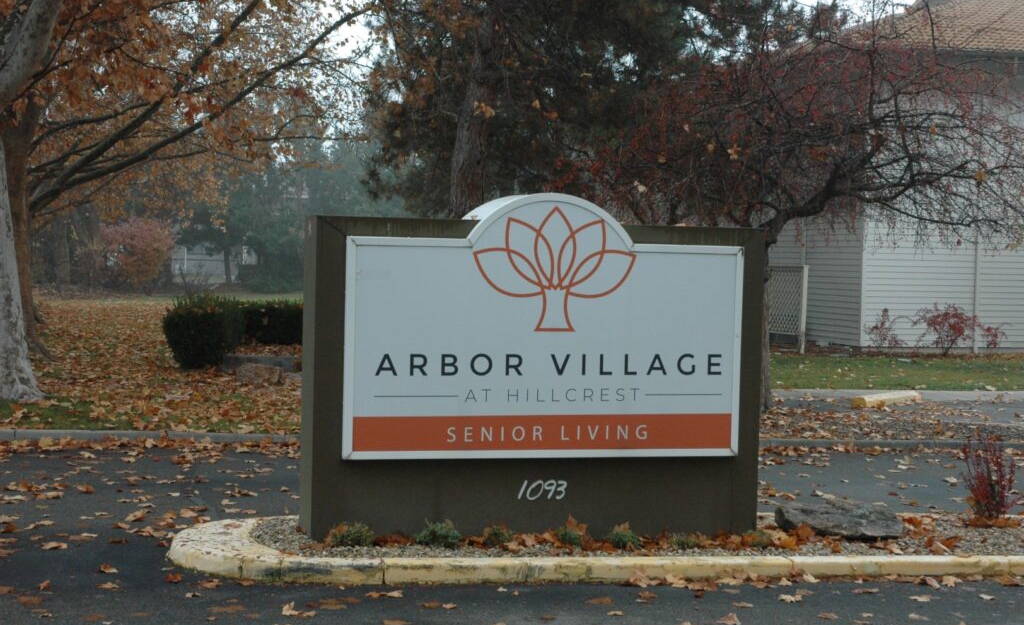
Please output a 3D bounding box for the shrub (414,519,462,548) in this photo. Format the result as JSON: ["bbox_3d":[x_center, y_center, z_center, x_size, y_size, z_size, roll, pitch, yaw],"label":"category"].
[{"bbox_3d":[-0.368,1.102,8.540,0.240,0.150,0.210,1,2,0],"label":"shrub"}]

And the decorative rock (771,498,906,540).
[{"bbox_3d":[1.786,1.118,9.300,0.650,0.170,0.400,2,2,14],"label":"decorative rock"}]

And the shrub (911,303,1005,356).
[{"bbox_3d":[7.628,0.273,29.200,1.580,0.920,0.850,1,2,0],"label":"shrub"}]

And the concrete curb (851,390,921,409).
[{"bbox_3d":[4.319,0.981,19.581,0.160,0.115,1.750,2,2,33],"label":"concrete curb"}]

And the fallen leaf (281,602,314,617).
[{"bbox_3d":[-0.922,1.274,7.330,0.145,0.045,0.100,1,2,0],"label":"fallen leaf"}]

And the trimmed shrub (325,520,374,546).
[{"bbox_3d":[-0.805,1.100,8.500,0.235,0.135,0.200,1,2,0],"label":"trimmed shrub"}]

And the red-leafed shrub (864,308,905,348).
[{"bbox_3d":[6.313,0.302,28.900,0.670,0.700,0.550,1,2,0],"label":"red-leafed shrub"}]

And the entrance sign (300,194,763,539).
[{"bbox_3d":[0.123,0.276,9.191,2.453,1.821,0.526,1,2,-15],"label":"entrance sign"}]

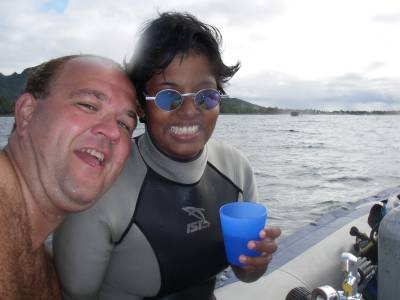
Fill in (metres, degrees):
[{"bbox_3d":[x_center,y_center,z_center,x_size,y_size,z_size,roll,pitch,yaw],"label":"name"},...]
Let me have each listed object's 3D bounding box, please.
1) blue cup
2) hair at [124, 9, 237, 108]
[{"bbox_3d":[0.073,0.144,0.744,0.079,0.088,0.079,0,12,0],"label":"blue cup"},{"bbox_3d":[-0.034,-0.174,0.855,0.208,0.200,0.215,-1,6,-14],"label":"hair"}]

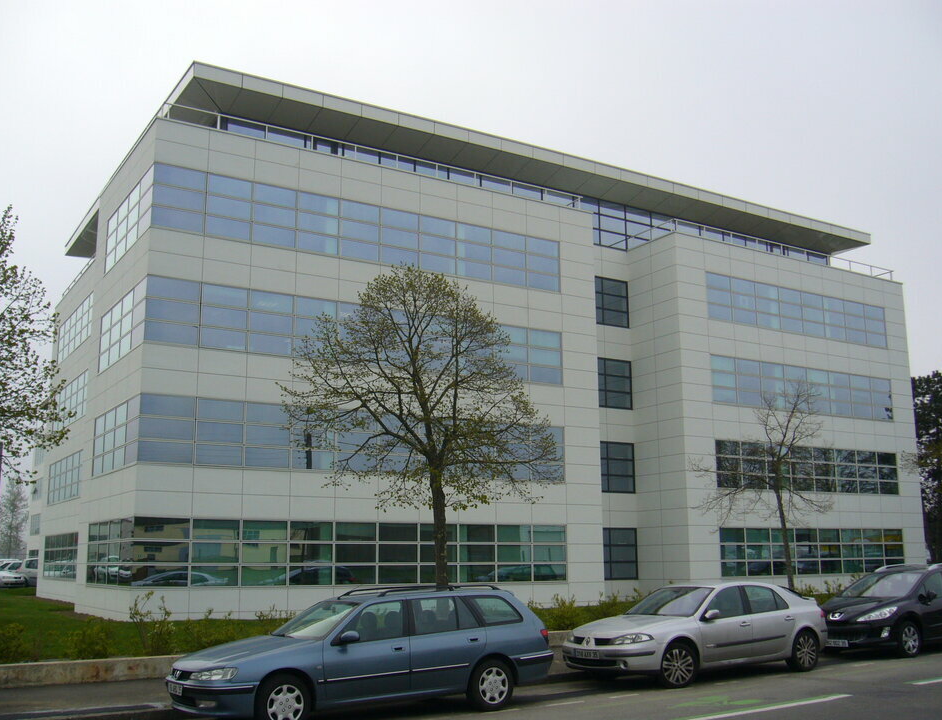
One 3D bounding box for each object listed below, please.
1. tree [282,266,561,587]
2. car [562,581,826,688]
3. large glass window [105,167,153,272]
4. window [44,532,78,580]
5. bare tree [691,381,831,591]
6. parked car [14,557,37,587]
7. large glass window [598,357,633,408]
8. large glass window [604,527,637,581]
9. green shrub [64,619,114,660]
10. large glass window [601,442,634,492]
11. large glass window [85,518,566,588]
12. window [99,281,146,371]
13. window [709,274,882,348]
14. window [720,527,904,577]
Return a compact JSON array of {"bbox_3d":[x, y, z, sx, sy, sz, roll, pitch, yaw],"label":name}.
[{"bbox_3d":[-0.763,1.630,15.251,4.400,6.354,4.400,0,-12,0],"label":"tree"},{"bbox_3d":[3.559,4.186,15.162,4.580,1.430,1.780,7,-14,-34],"label":"car"},{"bbox_3d":[-10.456,-4.199,29.691,0.150,1.919,5.908,7,-13,-31],"label":"large glass window"},{"bbox_3d":[-17.171,8.152,40.558,0.200,1.798,8.200,7,-14,-31],"label":"window"},{"bbox_3d":[5.978,2.911,19.974,2.850,5.345,2.750,7,-13,-31],"label":"bare tree"},{"bbox_3d":[-23.373,11.353,51.854,4.300,1.650,1.780,-11,-16,43],"label":"parked car"},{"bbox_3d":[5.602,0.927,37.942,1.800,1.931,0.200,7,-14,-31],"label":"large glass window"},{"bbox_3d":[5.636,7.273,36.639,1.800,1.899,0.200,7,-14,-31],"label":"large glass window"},{"bbox_3d":[-5.417,3.979,13.817,0.680,0.640,0.650,0,-12,0],"label":"green shrub"},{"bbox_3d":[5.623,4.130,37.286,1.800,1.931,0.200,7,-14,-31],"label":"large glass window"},{"bbox_3d":[-4.293,6.148,30.697,14.034,1.798,5.801,7,-14,-31],"label":"large glass window"},{"bbox_3d":[-10.441,-0.933,29.040,0.150,1.919,5.908,7,-13,-31],"label":"window"},{"bbox_3d":[14.145,-1.985,41.388,11.190,1.919,0.150,7,-13,-31],"label":"window"},{"bbox_3d":[14.192,7.812,39.434,11.190,1.919,0.150,7,-13,-31],"label":"window"}]

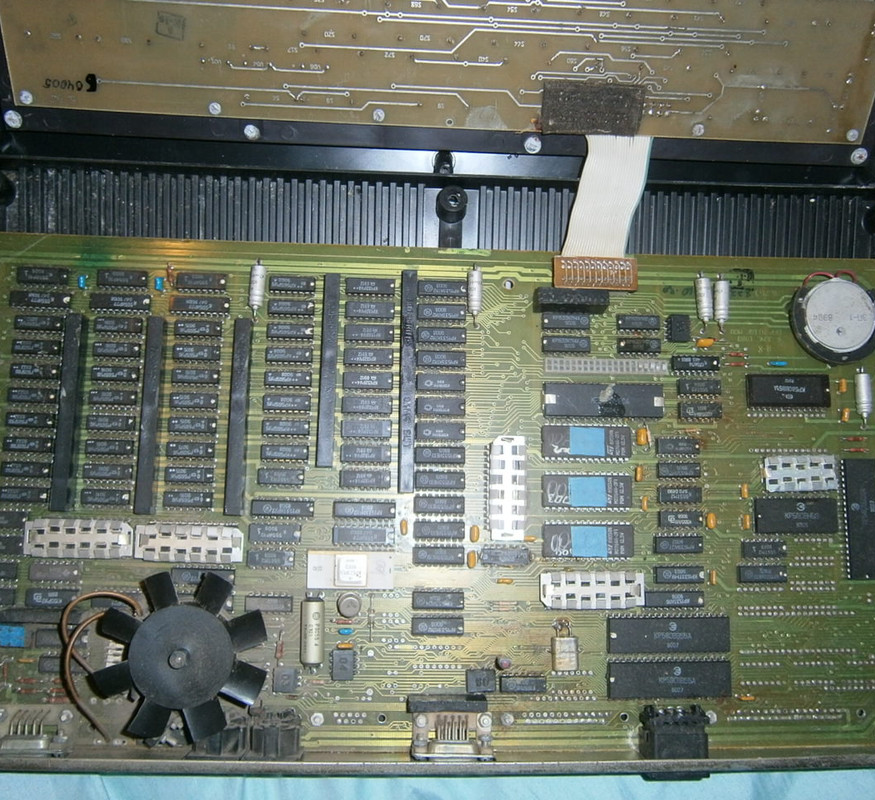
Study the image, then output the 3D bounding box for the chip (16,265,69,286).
[{"bbox_3d":[-0.162,-0.052,0.329,0.020,0.004,0.007,1,83,-3],"label":"chip"}]

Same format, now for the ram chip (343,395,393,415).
[{"bbox_3d":[-0.029,0.003,0.328,0.021,0.004,0.007,1,81,-3],"label":"ram chip"}]

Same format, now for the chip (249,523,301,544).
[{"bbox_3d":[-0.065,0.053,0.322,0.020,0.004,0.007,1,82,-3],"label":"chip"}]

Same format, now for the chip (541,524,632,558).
[{"bbox_3d":[0.061,0.057,0.325,0.037,0.005,0.015,1,81,-3],"label":"chip"}]

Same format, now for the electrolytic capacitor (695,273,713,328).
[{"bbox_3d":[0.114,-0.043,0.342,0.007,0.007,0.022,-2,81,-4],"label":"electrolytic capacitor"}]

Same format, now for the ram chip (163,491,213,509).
[{"bbox_3d":[-0.098,0.040,0.318,0.020,0.004,0.007,1,81,-3],"label":"ram chip"}]

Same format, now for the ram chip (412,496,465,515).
[{"bbox_3d":[0.000,0.043,0.325,0.021,0.004,0.007,1,83,-3],"label":"ram chip"}]

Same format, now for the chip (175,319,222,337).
[{"bbox_3d":[-0.098,-0.029,0.330,0.019,0.004,0.007,1,81,-3],"label":"chip"}]

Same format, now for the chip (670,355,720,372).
[{"bbox_3d":[0.109,-0.015,0.341,0.020,0.004,0.008,1,82,-3],"label":"chip"}]

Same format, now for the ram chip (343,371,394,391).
[{"bbox_3d":[-0.028,-0.007,0.329,0.020,0.004,0.007,1,81,-3],"label":"ram chip"}]

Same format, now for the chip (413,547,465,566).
[{"bbox_3d":[0.001,0.062,0.320,0.021,0.004,0.007,1,81,-3],"label":"chip"}]

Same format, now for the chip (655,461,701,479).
[{"bbox_3d":[0.100,0.029,0.331,0.018,0.004,0.007,1,81,-3],"label":"chip"}]

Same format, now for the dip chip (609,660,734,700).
[{"bbox_3d":[0.093,0.112,0.323,0.051,0.005,0.015,1,82,-3],"label":"dip chip"}]

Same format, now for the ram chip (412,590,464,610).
[{"bbox_3d":[0.000,0.079,0.317,0.021,0.004,0.007,1,81,-3],"label":"ram chip"}]

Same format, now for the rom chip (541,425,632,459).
[{"bbox_3d":[0.061,0.018,0.333,0.037,0.005,0.015,1,82,-3],"label":"rom chip"}]

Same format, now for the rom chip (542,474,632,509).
[{"bbox_3d":[0.061,0.037,0.328,0.037,0.005,0.015,1,83,-3],"label":"rom chip"}]

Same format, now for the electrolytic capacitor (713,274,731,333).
[{"bbox_3d":[0.121,-0.041,0.340,0.006,0.006,0.025,3,82,-2],"label":"electrolytic capacitor"}]

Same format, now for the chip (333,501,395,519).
[{"bbox_3d":[-0.030,0.044,0.323,0.025,0.004,0.007,1,83,-3],"label":"chip"}]

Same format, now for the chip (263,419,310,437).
[{"bbox_3d":[-0.062,0.011,0.328,0.019,0.004,0.008,1,82,-3],"label":"chip"}]

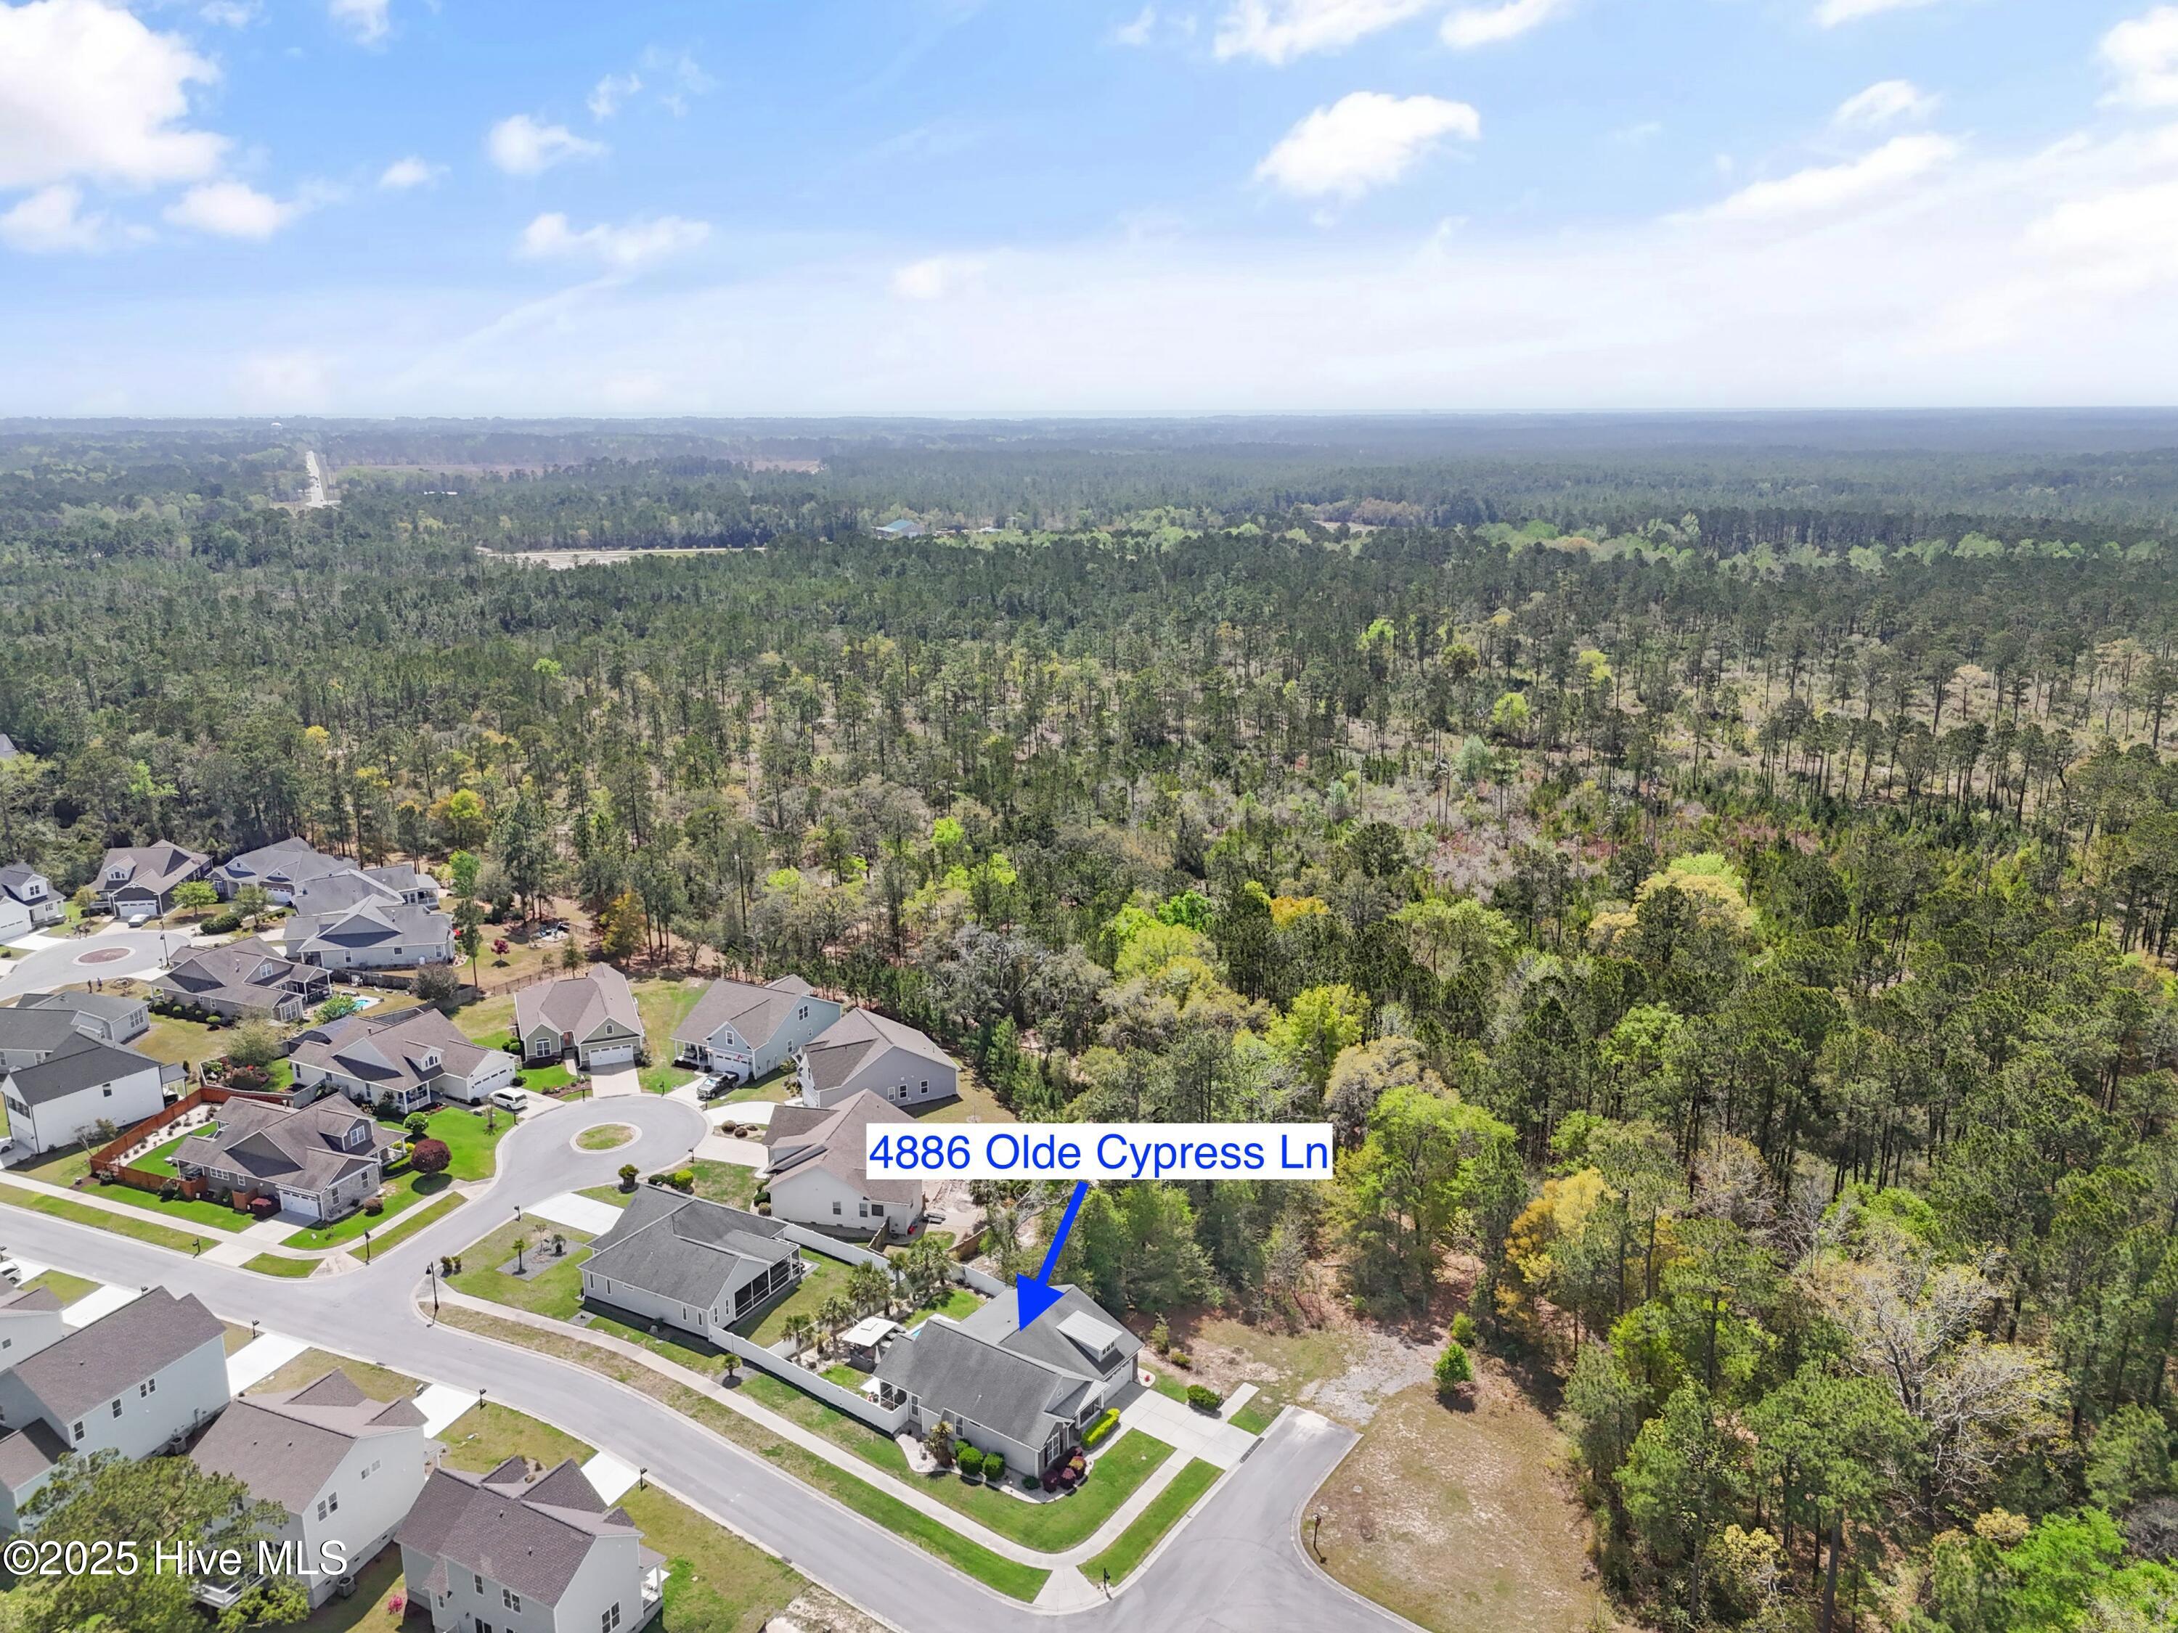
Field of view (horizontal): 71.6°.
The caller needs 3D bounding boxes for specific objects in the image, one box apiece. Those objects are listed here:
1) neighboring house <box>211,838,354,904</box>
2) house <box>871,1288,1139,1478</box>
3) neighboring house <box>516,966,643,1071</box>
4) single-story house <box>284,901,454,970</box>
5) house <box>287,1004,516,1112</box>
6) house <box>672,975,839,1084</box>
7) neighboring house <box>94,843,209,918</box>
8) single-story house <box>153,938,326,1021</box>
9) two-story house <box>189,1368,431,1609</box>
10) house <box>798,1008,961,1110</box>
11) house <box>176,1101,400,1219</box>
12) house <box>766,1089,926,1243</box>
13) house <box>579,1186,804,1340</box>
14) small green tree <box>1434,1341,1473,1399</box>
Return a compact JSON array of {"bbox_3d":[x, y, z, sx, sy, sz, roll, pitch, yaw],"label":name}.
[{"bbox_3d":[-139.685,8.741,261.889,17.744,6.872,17.744,5,16,18],"label":"neighboring house"},{"bbox_3d":[-5.980,44.080,122.680,16.540,5.900,15.300,10,18,34],"label":"house"},{"bbox_3d":[-63.357,23.955,187.004,14.410,6.410,22.700,-7,17,-23],"label":"neighboring house"},{"bbox_3d":[-102.335,16.039,215.458,24.470,7.110,13.820,-2,15,-6],"label":"single-story house"},{"bbox_3d":[-79.970,26.958,174.842,25.360,7.110,13.520,8,17,28],"label":"house"},{"bbox_3d":[-42.449,26.073,194.958,13.026,7.692,19.179,8,17,26],"label":"house"},{"bbox_3d":[-159.740,10.380,254.454,15.692,7.795,19.282,-2,15,-5],"label":"neighboring house"},{"bbox_3d":[-119.062,21.911,212.156,28.718,7.385,14.154,6,16,22],"label":"single-story house"},{"bbox_3d":[-55.960,46.890,108.160,12.660,9.300,11.580,6,16,23],"label":"two-story house"},{"bbox_3d":[-24.418,27.471,172.524,16.780,6.910,13.420,-7,16,-23],"label":"house"},{"bbox_3d":[-81.370,32.791,153.715,23.490,6.910,13.420,6,16,22],"label":"house"},{"bbox_3d":[-25.270,34.840,156.400,20.240,6.300,18.160,3,15,12],"label":"house"},{"bbox_3d":[-34.697,37.638,135.343,17.660,6.810,16.870,8,17,27],"label":"house"},{"bbox_3d":[30.438,45.982,126.063,3.125,4.790,3.125,0,15,0],"label":"small green tree"}]

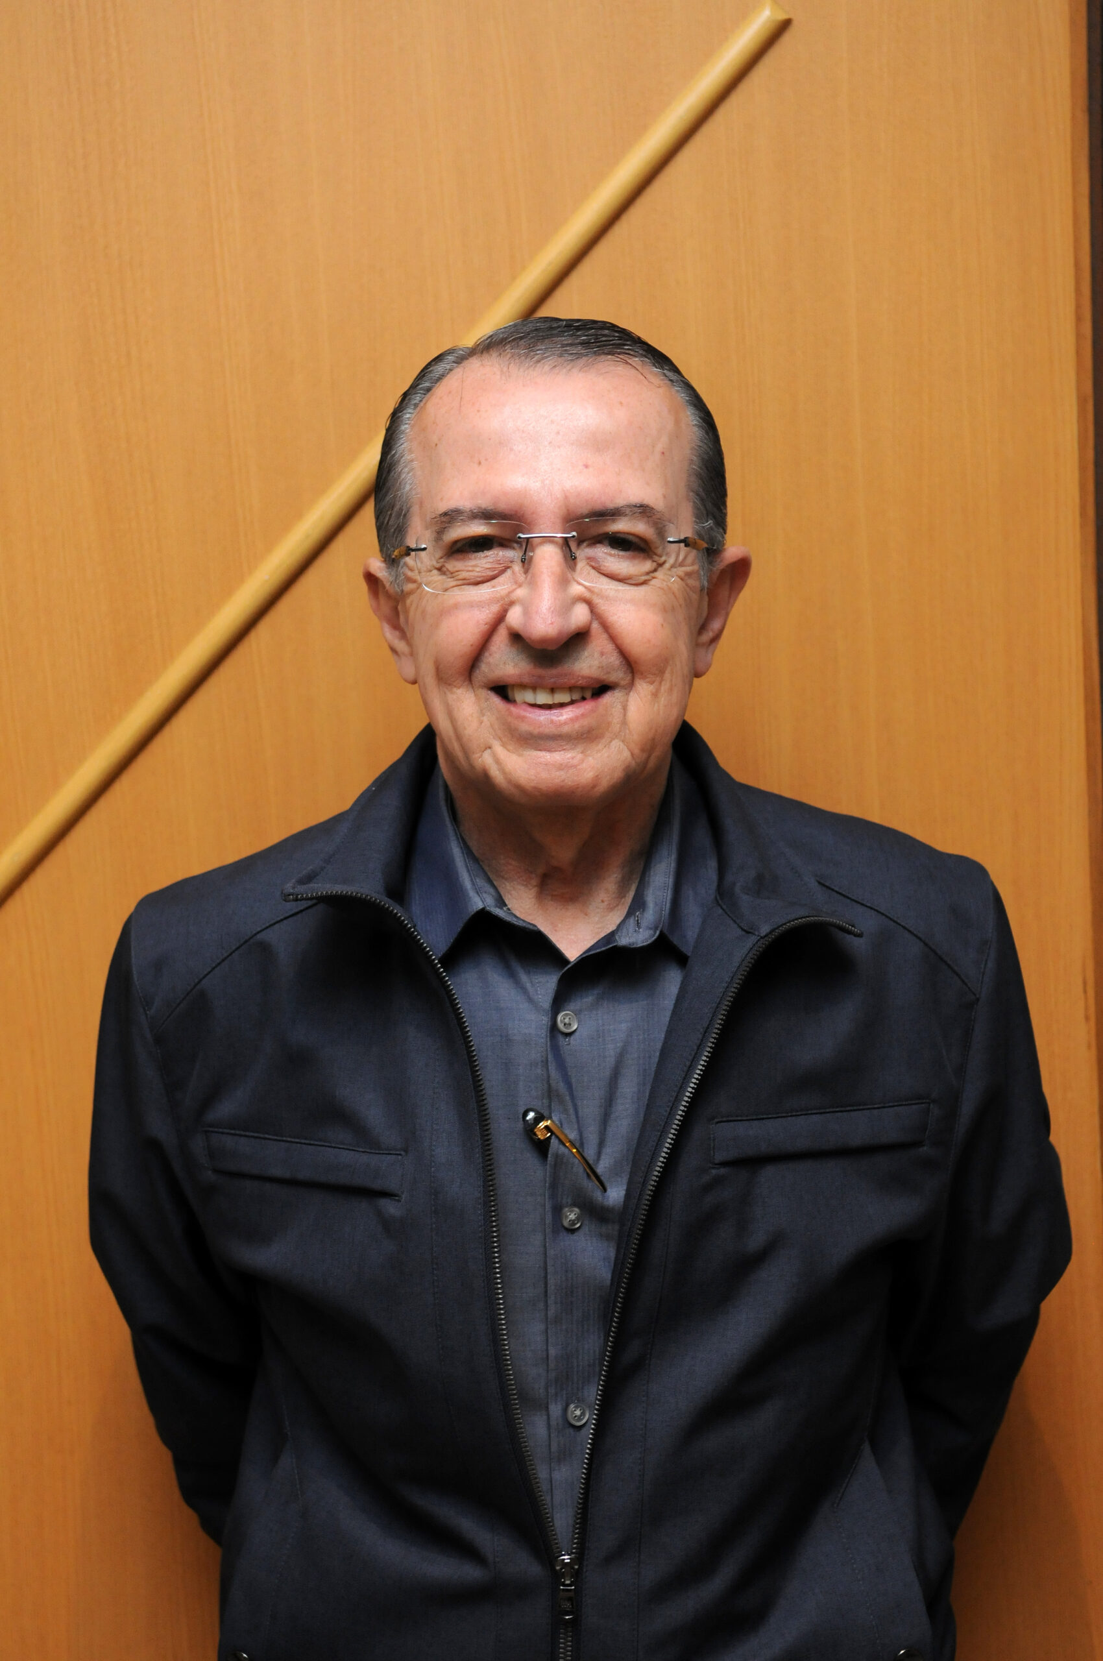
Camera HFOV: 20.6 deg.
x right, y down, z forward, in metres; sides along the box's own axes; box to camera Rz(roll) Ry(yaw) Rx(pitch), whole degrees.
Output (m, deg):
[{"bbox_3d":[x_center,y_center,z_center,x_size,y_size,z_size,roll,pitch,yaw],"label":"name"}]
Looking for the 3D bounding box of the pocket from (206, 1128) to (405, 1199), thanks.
[{"bbox_3d":[-0.120,0.163,1.490,0.110,0.025,0.014,5,10,24],"label":"pocket"}]

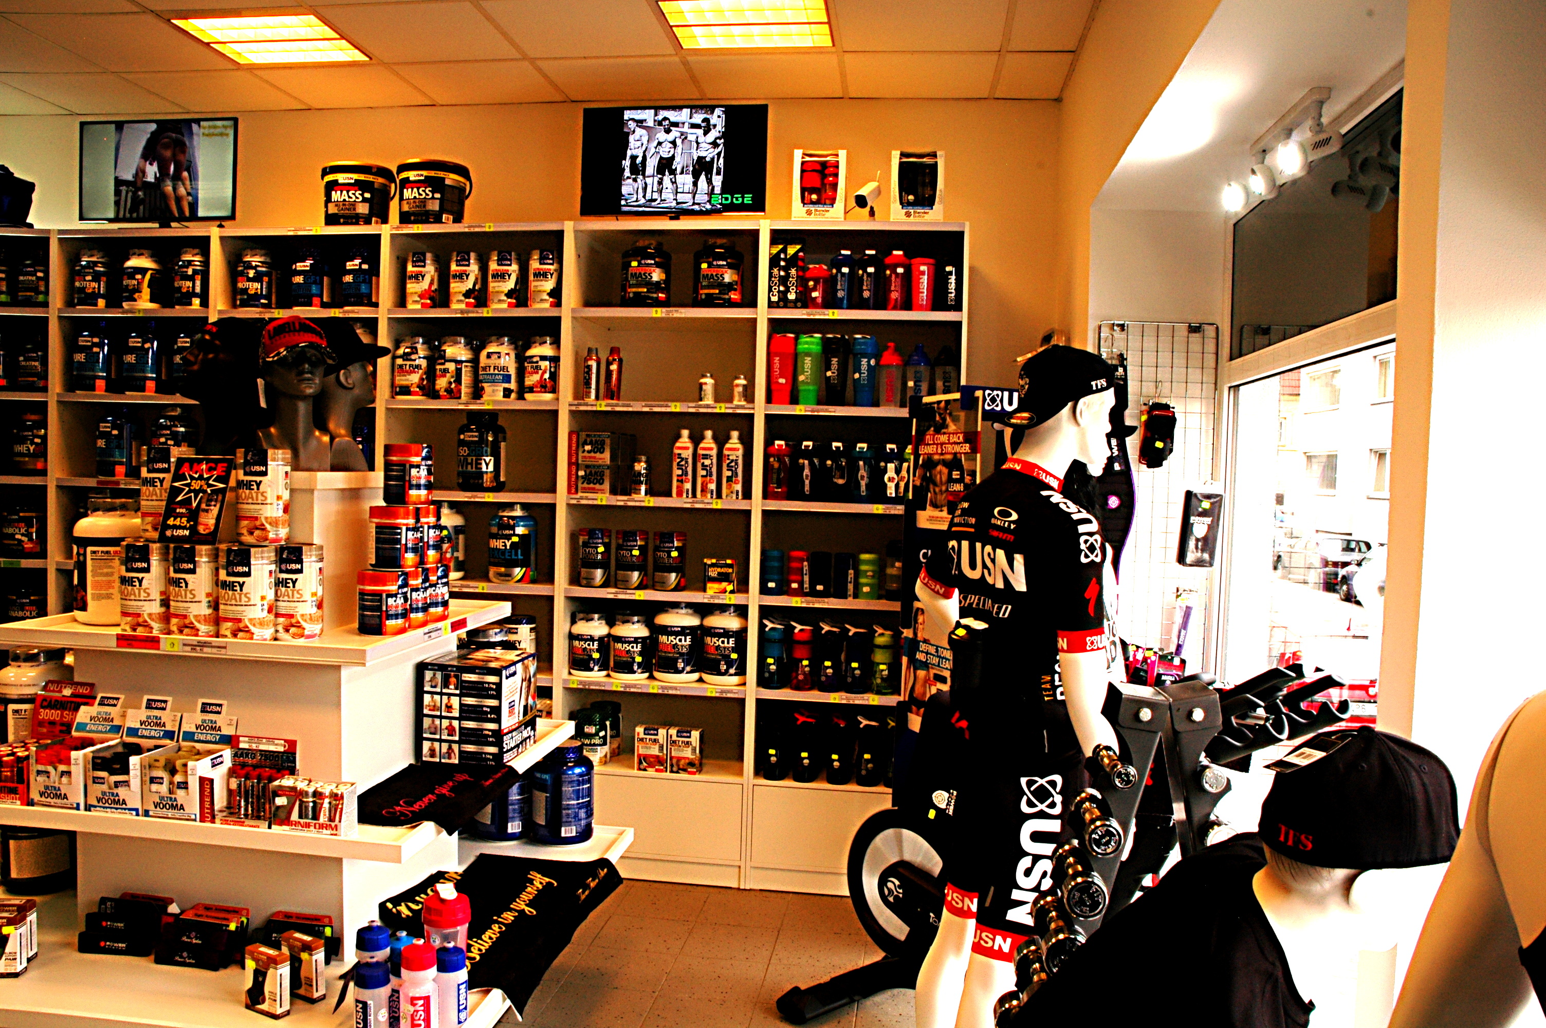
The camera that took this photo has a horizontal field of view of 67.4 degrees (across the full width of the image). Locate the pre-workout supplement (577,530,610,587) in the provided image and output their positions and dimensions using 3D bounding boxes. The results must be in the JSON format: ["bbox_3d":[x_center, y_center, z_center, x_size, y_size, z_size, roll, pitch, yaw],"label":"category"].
[{"bbox_3d":[-0.703,0.172,4.542,0.129,0.225,0.129,2,2,-2],"label":"pre-workout supplement"}]

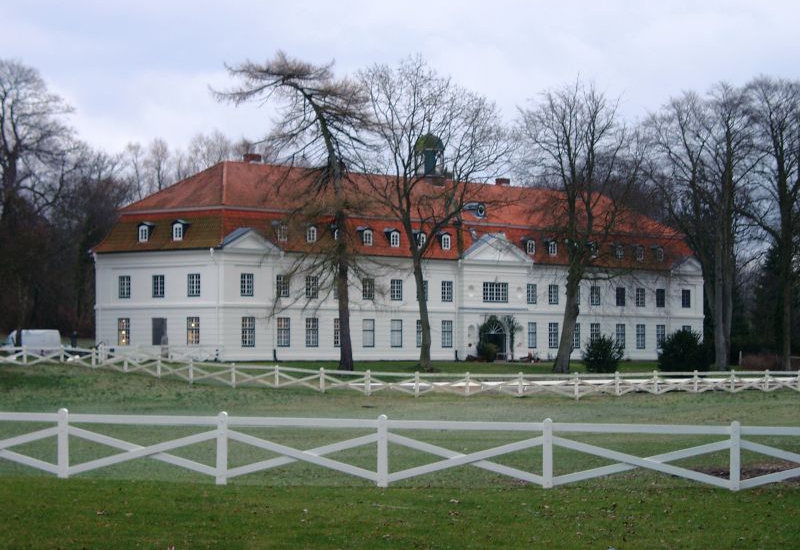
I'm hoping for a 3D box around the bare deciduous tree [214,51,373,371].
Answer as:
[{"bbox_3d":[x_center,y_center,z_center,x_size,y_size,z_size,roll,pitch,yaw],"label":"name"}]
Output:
[{"bbox_3d":[-7.320,-4.360,154.000,10.850,21.980,9.600,0,-2,0],"label":"bare deciduous tree"}]

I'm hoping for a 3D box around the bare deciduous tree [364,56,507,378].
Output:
[{"bbox_3d":[2.490,-4.380,157.000,10.510,21.990,10.300,0,-2,0],"label":"bare deciduous tree"}]

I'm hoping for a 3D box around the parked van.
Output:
[{"bbox_3d":[-28.690,5.350,175.000,4.750,2.100,1.950,0,-2,-13],"label":"parked van"}]

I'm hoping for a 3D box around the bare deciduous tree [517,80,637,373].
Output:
[{"bbox_3d":[12.360,-3.400,157.000,8.400,20.590,8.800,0,-2,0],"label":"bare deciduous tree"}]

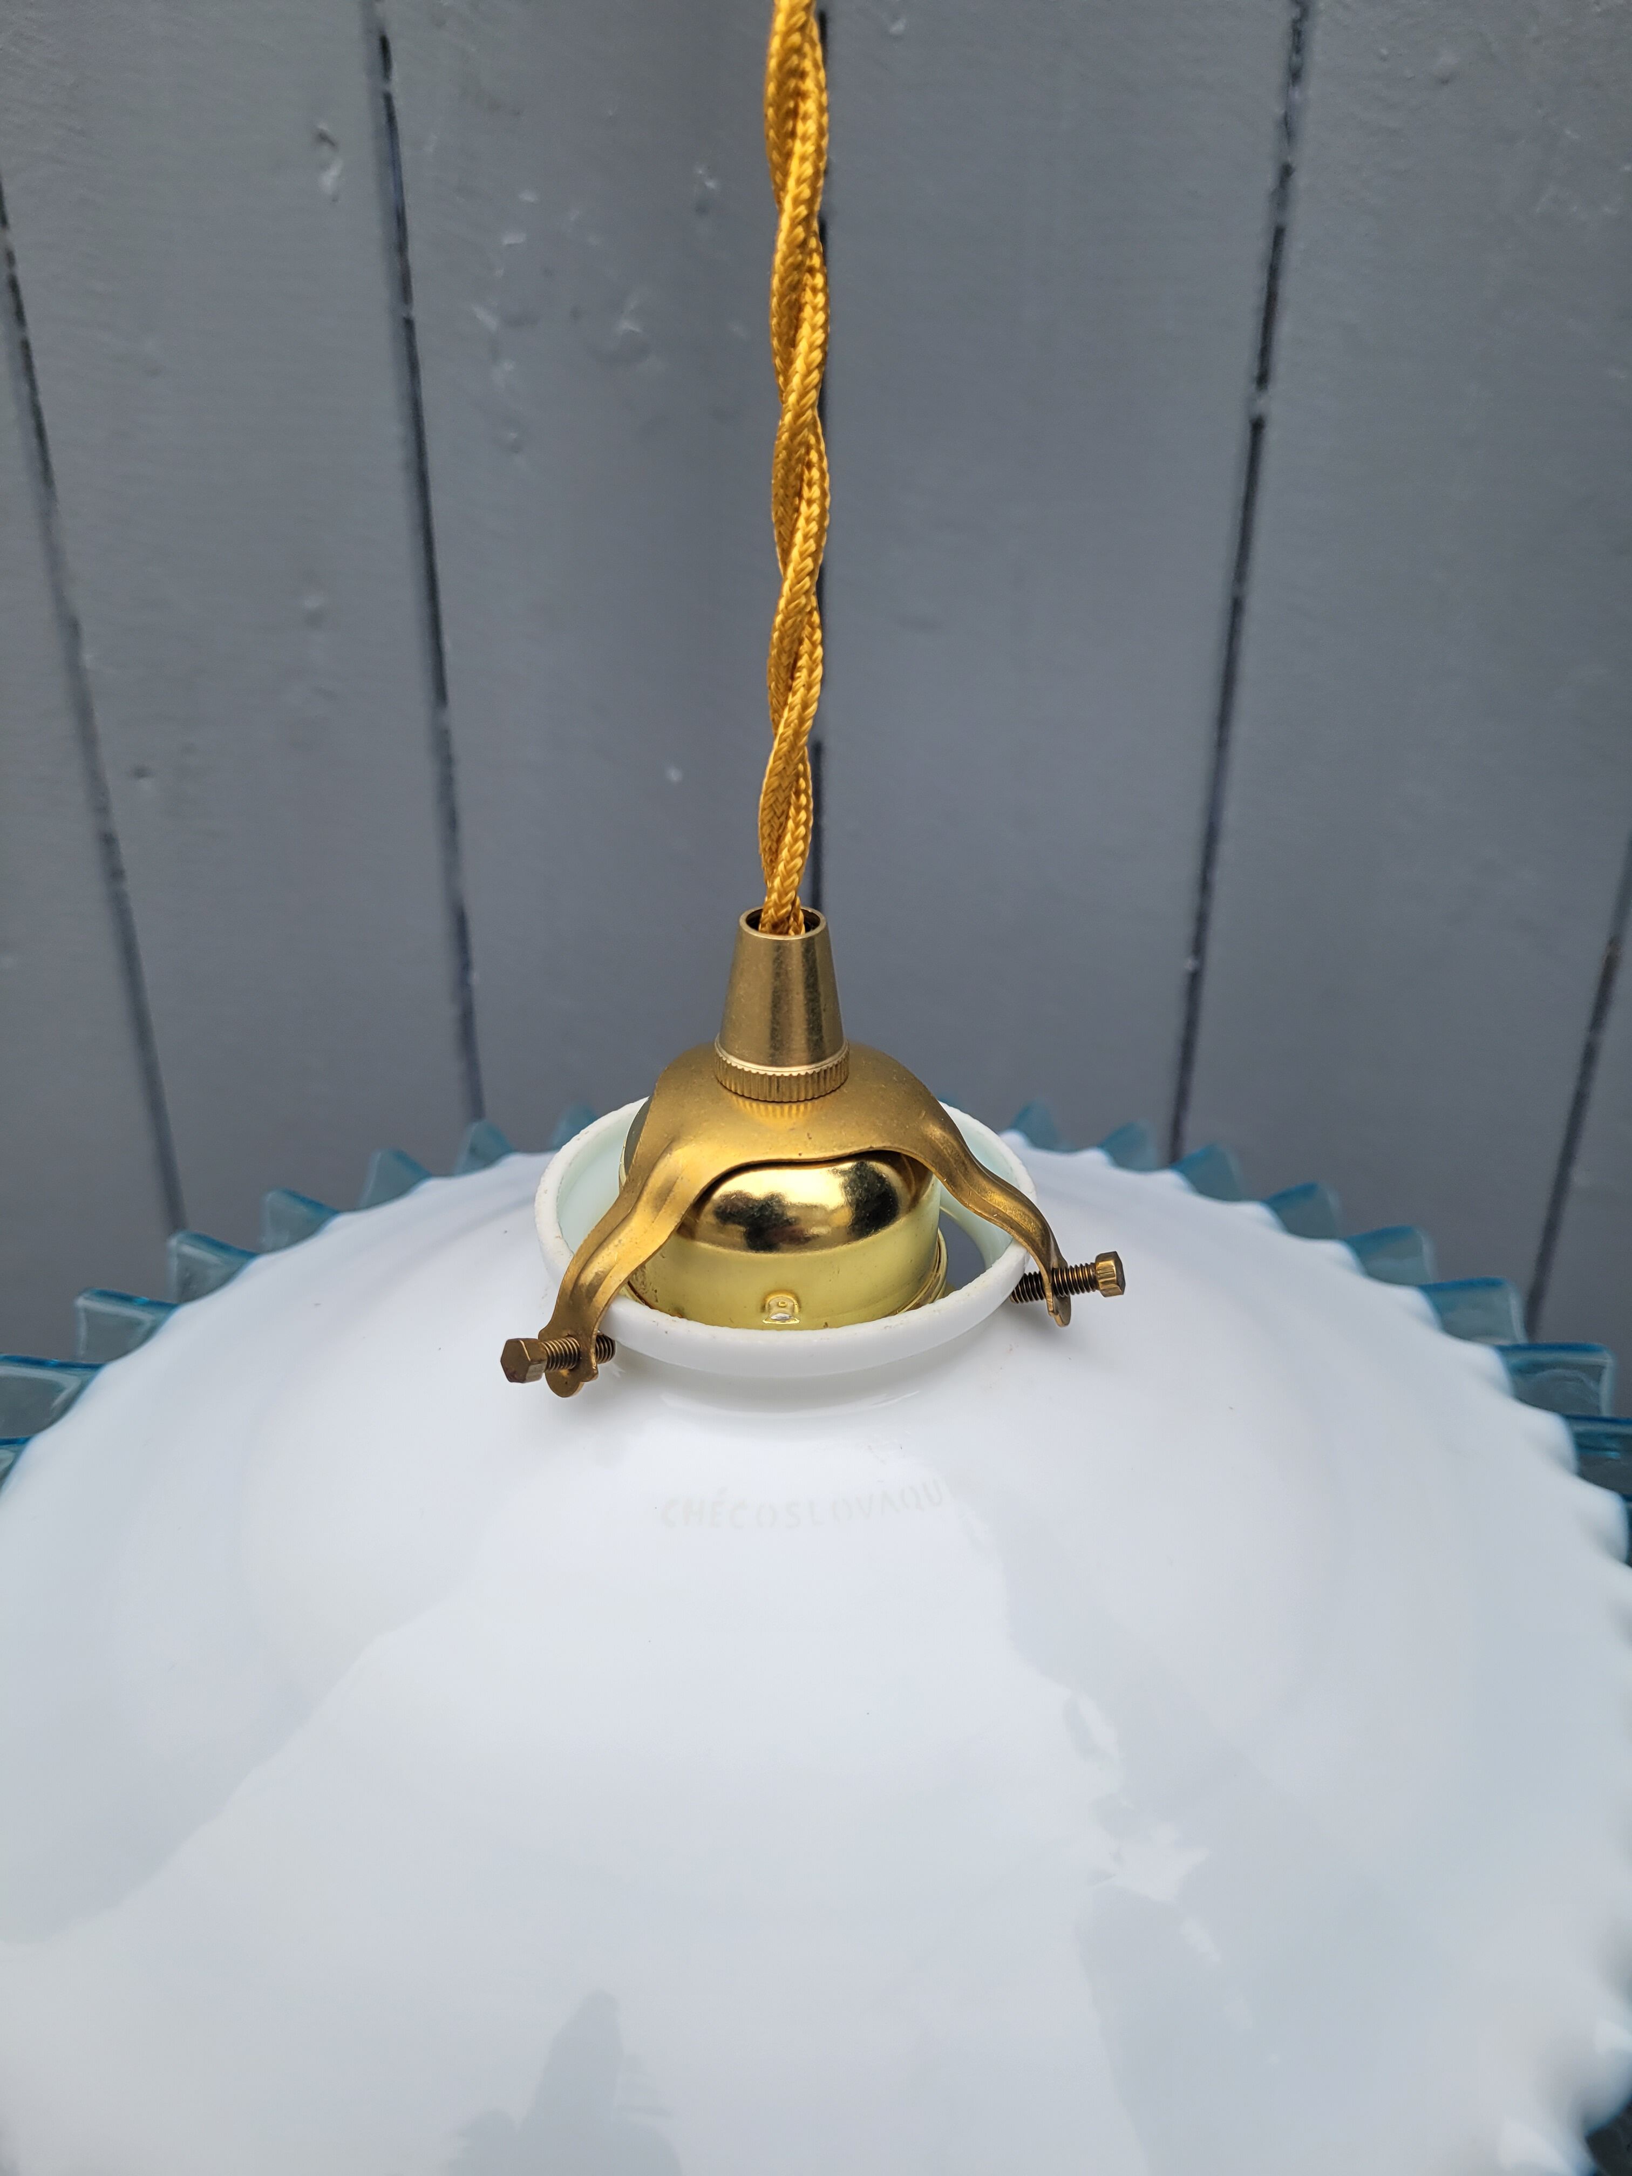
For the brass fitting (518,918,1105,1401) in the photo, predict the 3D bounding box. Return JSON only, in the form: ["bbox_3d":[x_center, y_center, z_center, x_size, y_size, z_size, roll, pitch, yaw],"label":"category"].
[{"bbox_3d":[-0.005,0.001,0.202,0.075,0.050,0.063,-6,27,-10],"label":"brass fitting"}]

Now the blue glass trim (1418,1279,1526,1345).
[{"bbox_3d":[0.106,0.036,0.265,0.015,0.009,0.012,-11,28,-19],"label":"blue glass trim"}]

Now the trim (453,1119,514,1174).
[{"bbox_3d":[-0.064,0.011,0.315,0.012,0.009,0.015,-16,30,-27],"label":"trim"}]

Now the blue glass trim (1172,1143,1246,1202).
[{"bbox_3d":[0.073,0.016,0.304,0.012,0.009,0.015,21,34,37],"label":"blue glass trim"}]

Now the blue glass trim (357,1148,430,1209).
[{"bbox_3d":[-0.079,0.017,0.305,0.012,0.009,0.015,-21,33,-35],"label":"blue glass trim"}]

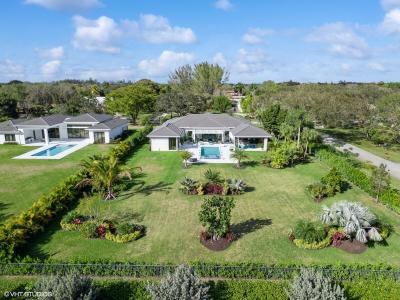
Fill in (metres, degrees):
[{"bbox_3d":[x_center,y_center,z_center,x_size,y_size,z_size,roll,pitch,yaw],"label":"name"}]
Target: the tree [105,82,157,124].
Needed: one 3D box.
[{"bbox_3d":[-26.534,-16.995,105.958,19.850,15.630,18.860,0,13,0],"label":"tree"}]

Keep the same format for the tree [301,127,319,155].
[{"bbox_3d":[24.114,-1.823,60.660,3.930,6.250,3.730,0,13,0],"label":"tree"}]

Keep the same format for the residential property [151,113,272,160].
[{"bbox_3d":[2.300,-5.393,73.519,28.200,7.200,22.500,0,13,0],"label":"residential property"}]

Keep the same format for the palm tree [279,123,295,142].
[{"bbox_3d":[19.797,-3.019,63.196,3.410,6.300,3.240,0,13,0],"label":"palm tree"}]

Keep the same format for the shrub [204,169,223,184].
[{"bbox_3d":[2.099,4.428,43.224,2.800,3.230,2.800,0,13,0],"label":"shrub"}]

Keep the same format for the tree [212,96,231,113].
[{"bbox_3d":[11.502,-24.187,148.453,9.630,9.800,9.150,0,13,0],"label":"tree"}]

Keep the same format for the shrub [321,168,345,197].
[{"bbox_3d":[18.935,4.483,39.940,3.090,3.650,2.940,0,13,0],"label":"shrub"}]

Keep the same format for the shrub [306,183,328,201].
[{"bbox_3d":[16.317,5.660,38.717,2.930,1.930,2.780,0,13,0],"label":"shrub"}]

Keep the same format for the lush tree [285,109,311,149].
[{"bbox_3d":[21.966,-4.420,63.354,5.010,10.050,4.760,0,13,0],"label":"lush tree"}]

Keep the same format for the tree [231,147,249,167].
[{"bbox_3d":[7.519,1.614,52.210,3.200,3.510,3.040,0,13,0],"label":"tree"}]

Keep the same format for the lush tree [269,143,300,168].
[{"bbox_3d":[16.841,0.753,55.198,5.980,4.790,5.380,0,13,0],"label":"lush tree"}]

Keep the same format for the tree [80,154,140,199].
[{"bbox_3d":[-12.715,3.775,38.954,8.710,6.490,8.280,0,13,0],"label":"tree"}]

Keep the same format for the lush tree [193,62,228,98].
[{"bbox_3d":[5.877,-35.010,156.141,20.150,27.260,19.140,0,13,0],"label":"lush tree"}]

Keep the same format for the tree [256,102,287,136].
[{"bbox_3d":[18.244,-6.407,70.032,6.540,10.800,6.220,0,13,0],"label":"tree"}]

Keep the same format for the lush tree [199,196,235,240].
[{"bbox_3d":[1.762,7.102,28.749,3.630,4.780,3.260,0,13,0],"label":"lush tree"}]

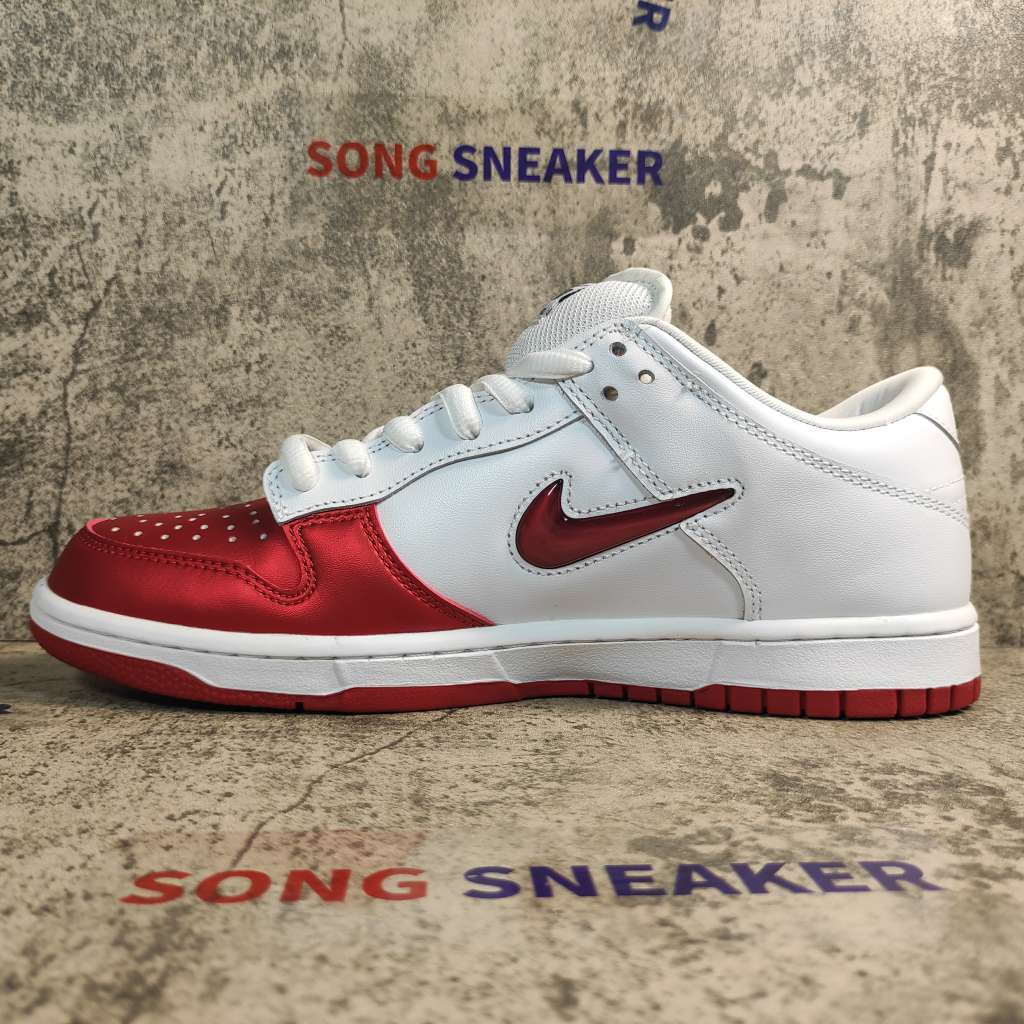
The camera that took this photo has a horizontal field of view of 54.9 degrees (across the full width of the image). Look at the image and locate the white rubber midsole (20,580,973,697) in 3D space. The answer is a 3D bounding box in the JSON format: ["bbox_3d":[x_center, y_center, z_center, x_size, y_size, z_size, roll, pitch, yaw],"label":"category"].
[{"bbox_3d":[-0.006,0.035,0.320,0.299,0.029,0.107,1,3,4],"label":"white rubber midsole"}]

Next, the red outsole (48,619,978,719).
[{"bbox_3d":[-0.006,0.044,0.321,0.299,0.021,0.107,1,3,4],"label":"red outsole"}]

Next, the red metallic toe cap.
[{"bbox_3d":[-0.076,0.013,0.324,0.145,0.039,0.101,1,3,4],"label":"red metallic toe cap"}]

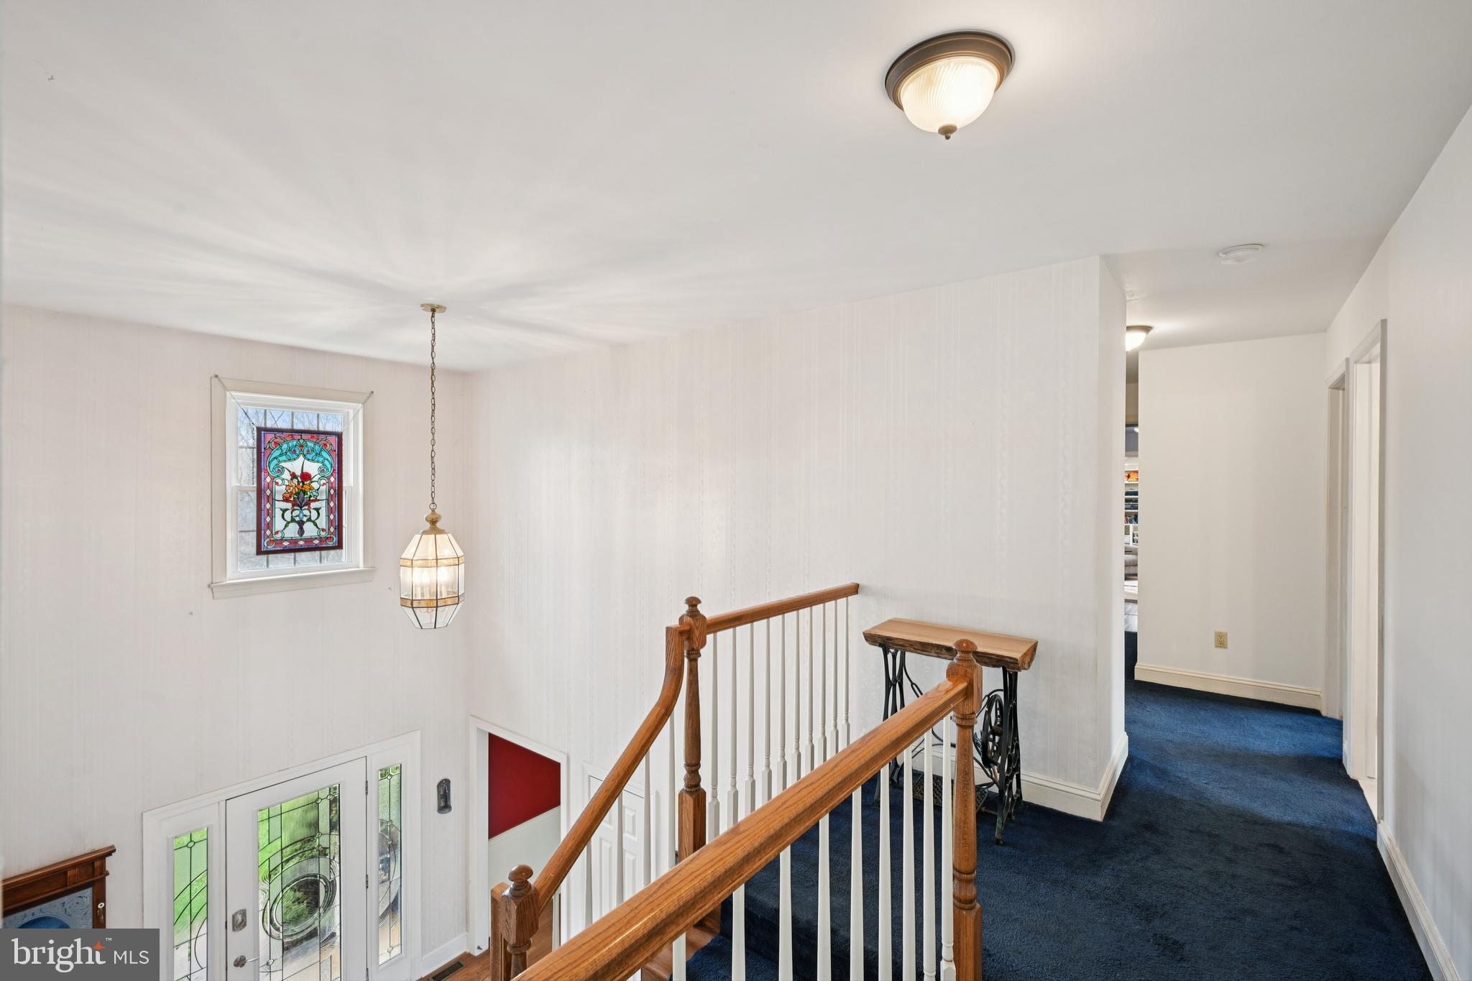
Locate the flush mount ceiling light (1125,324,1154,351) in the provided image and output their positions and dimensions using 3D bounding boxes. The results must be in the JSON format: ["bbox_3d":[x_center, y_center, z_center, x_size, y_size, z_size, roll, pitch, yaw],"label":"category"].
[{"bbox_3d":[2.490,-0.963,4.180,0.293,0.151,0.293,0,1,37],"label":"flush mount ceiling light"}]

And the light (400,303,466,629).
[{"bbox_3d":[-1.699,-0.123,3.671,0.332,1.809,0.332,0,1,37],"label":"light"}]

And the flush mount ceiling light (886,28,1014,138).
[{"bbox_3d":[0.500,-0.915,1.551,0.291,0.160,0.291,0,1,0],"label":"flush mount ceiling light"}]

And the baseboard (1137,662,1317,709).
[{"bbox_3d":[3.397,1.358,4.584,1.045,0.119,0.020,0,1,37],"label":"baseboard"}]

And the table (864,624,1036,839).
[{"bbox_3d":[0.980,1.059,2.994,0.707,0.778,0.424,0,1,37],"label":"table"}]

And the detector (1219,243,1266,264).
[{"bbox_3d":[2.137,-0.998,2.768,0.159,0.038,0.159,0,1,37],"label":"detector"}]

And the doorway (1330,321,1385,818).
[{"bbox_3d":[3.194,0.370,3.327,0.141,2.131,1.798,0,1,37],"label":"doorway"}]

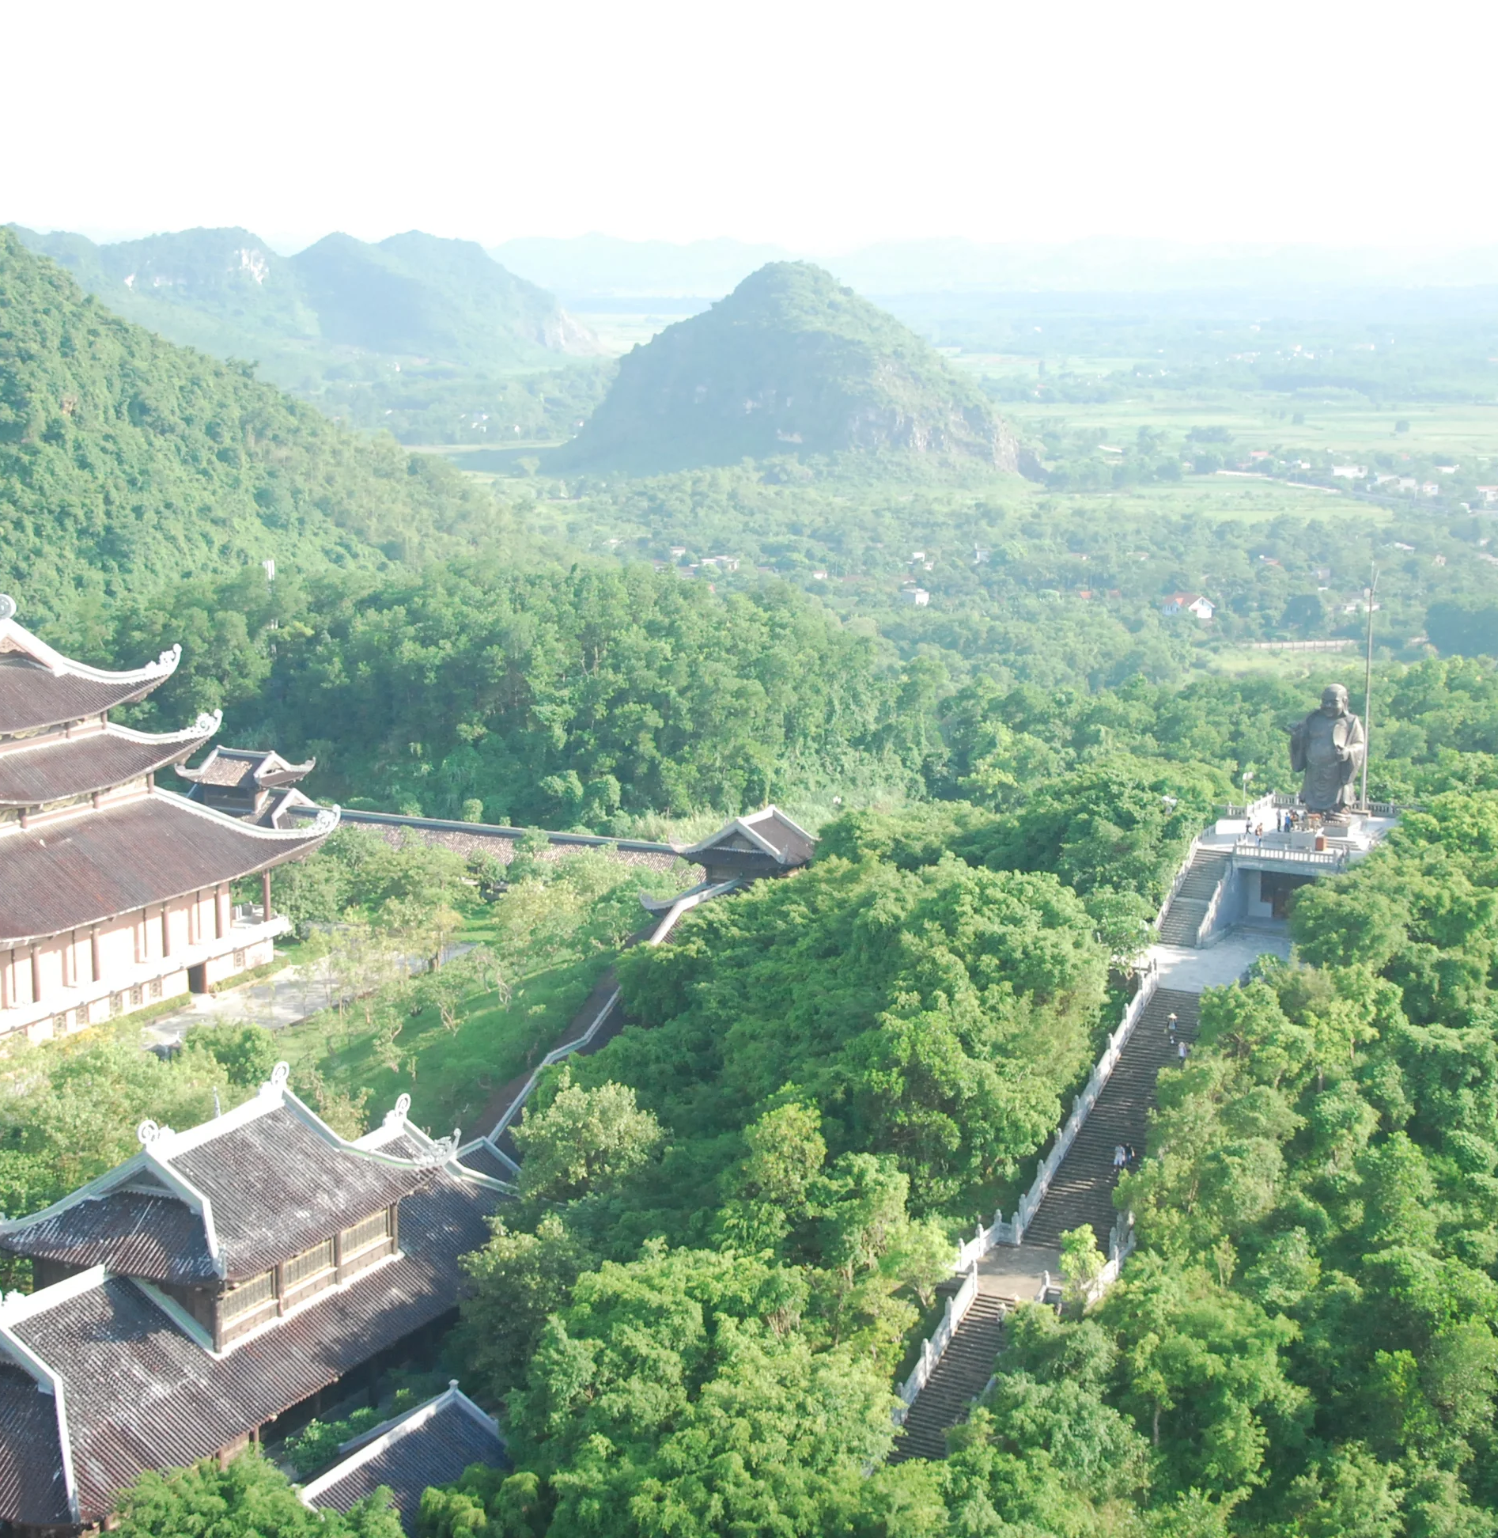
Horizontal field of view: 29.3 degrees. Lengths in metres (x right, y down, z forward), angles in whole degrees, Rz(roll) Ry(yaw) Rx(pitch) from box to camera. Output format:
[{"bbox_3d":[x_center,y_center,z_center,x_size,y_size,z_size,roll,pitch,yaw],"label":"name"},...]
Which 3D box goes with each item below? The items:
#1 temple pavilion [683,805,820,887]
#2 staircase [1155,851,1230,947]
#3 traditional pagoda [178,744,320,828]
[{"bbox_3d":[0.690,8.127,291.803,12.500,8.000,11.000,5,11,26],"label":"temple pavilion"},{"bbox_3d":[32.741,9.183,209.179,3.400,5.600,8.961,5,11,26],"label":"staircase"},{"bbox_3d":[-55.954,2.636,319.510,14.000,10.200,12.000,5,11,26],"label":"traditional pagoda"}]

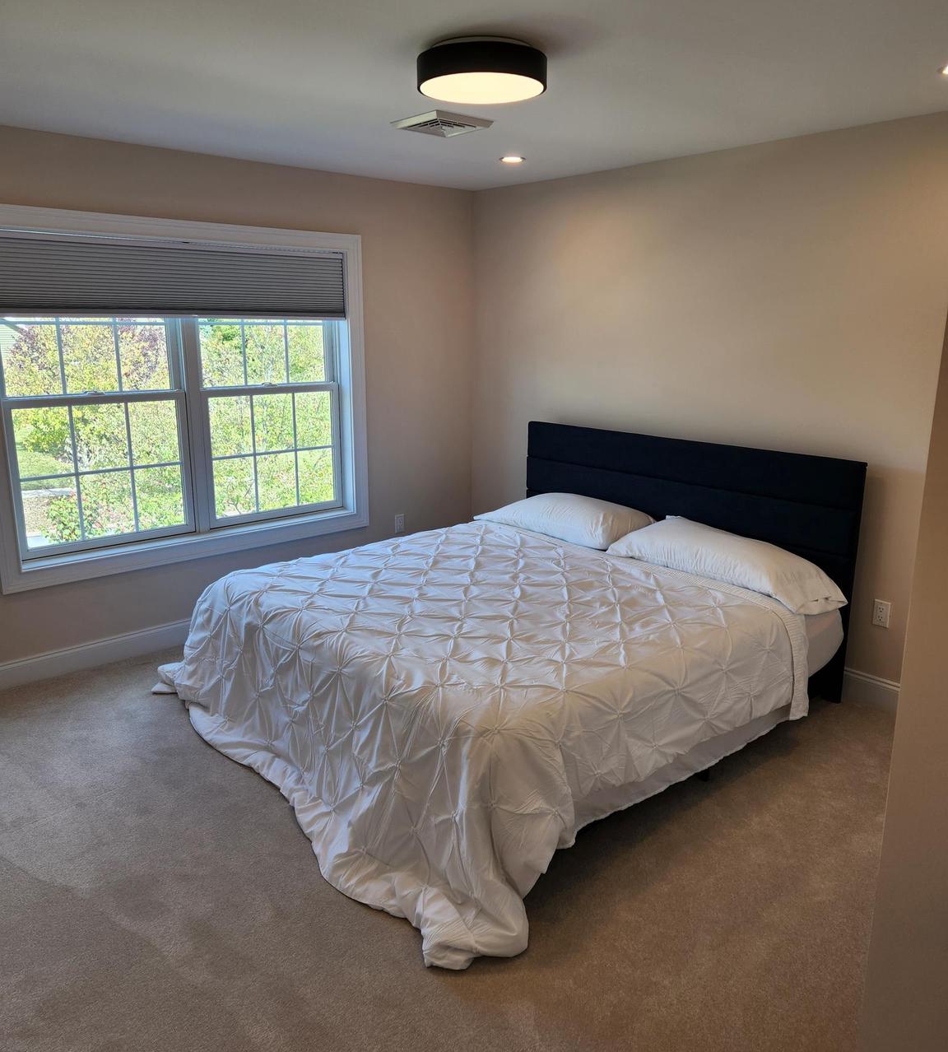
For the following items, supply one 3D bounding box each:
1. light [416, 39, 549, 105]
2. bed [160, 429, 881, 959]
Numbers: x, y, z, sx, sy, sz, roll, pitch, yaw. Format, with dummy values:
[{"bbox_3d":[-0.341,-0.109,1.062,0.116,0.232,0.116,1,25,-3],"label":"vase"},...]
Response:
[{"bbox_3d":[0.025,-1.356,2.507,0.386,0.101,0.386,0,14,0],"label":"light"},{"bbox_3d":[0.106,0.277,3.625,2.360,1.089,2.234,-12,18,-40],"label":"bed"}]

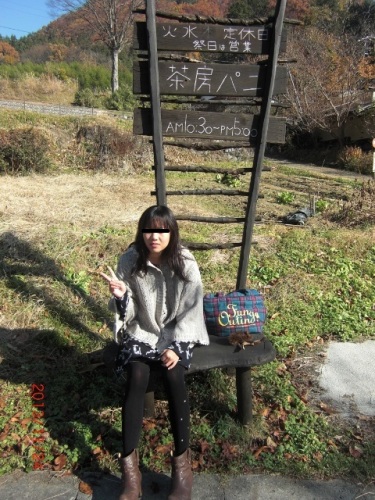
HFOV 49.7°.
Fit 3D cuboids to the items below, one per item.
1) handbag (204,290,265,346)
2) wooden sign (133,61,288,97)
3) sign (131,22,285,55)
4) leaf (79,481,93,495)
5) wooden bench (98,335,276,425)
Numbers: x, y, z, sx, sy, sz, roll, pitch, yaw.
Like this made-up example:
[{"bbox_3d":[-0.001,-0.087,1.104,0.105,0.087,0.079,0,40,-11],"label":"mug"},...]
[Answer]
[{"bbox_3d":[0.268,0.356,2.262,0.345,0.250,0.120,-3,10,-10],"label":"handbag"},{"bbox_3d":[0.135,-0.912,2.170,0.840,0.172,0.025,-2,6,-8],"label":"wooden sign"},{"bbox_3d":[0.135,-1.128,2.145,0.820,0.145,0.025,-2,6,-8],"label":"sign"},{"bbox_3d":[-0.456,1.067,1.815,0.050,0.017,0.075,-12,21,-33],"label":"leaf"},{"bbox_3d":[0.000,0.715,2.239,0.930,0.430,0.380,0,18,-1],"label":"wooden bench"}]

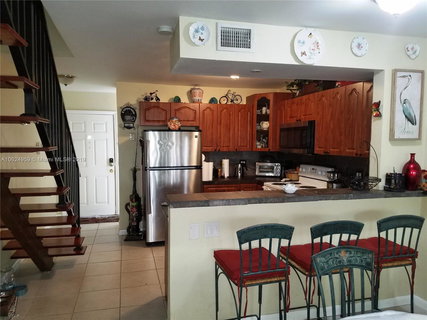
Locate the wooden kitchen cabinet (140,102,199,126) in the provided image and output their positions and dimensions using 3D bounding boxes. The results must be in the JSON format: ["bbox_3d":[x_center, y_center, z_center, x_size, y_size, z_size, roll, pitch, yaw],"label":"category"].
[{"bbox_3d":[-0.718,-0.722,5.165,0.920,0.370,0.330,-1,4,-15],"label":"wooden kitchen cabinet"}]

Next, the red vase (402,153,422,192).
[{"bbox_3d":[1.772,0.111,2.858,0.150,0.335,0.150,-1,4,-13],"label":"red vase"}]

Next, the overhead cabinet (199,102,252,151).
[{"bbox_3d":[0.180,-0.519,5.288,0.860,0.750,0.320,-1,4,-15],"label":"overhead cabinet"}]

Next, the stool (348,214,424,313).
[{"bbox_3d":[1.357,0.902,2.616,0.440,1.020,0.460,-1,4,-15],"label":"stool"}]

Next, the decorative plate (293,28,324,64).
[{"bbox_3d":[0.777,-0.922,2.620,0.282,0.282,0.030,-1,4,-13],"label":"decorative plate"}]

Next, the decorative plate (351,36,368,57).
[{"bbox_3d":[1.236,-0.950,2.715,0.168,0.168,0.022,-1,4,-15],"label":"decorative plate"}]

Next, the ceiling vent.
[{"bbox_3d":[0.176,-0.943,2.486,0.315,0.209,0.020,-1,4,-13],"label":"ceiling vent"}]

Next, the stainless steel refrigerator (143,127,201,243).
[{"bbox_3d":[-0.675,0.394,5.122,0.845,1.680,0.740,-1,4,-15],"label":"stainless steel refrigerator"}]

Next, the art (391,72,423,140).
[{"bbox_3d":[1.737,-0.487,2.885,0.335,0.630,0.035,-1,4,-15],"label":"art"}]

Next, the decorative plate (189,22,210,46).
[{"bbox_3d":[-0.102,-0.945,2.420,0.173,0.173,0.025,-1,4,-13],"label":"decorative plate"}]

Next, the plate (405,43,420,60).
[{"bbox_3d":[1.763,-0.960,2.849,0.164,0.151,0.020,-1,4,-13],"label":"plate"}]

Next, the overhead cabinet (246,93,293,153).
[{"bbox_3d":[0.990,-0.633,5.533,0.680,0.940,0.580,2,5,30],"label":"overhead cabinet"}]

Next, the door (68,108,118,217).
[{"bbox_3d":[-2.417,0.109,6.331,0.920,2.060,0.070,-1,4,-15],"label":"door"}]

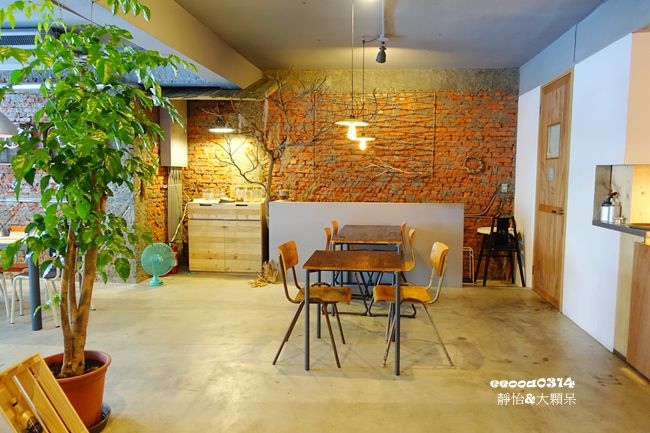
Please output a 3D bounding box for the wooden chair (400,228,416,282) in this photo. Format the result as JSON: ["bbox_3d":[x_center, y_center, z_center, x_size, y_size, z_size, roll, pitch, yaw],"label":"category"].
[{"bbox_3d":[0.683,0.531,4.457,0.486,0.846,0.557,1,6,7],"label":"wooden chair"}]

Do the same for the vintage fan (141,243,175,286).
[{"bbox_3d":[-2.089,0.603,5.413,0.410,0.530,0.280,-4,7,-36],"label":"vintage fan"}]

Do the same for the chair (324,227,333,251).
[{"bbox_3d":[0.229,0.527,4.517,0.486,0.846,0.557,1,6,7],"label":"chair"}]

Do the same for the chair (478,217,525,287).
[{"bbox_3d":[2.276,0.443,5.613,0.522,0.902,0.465,1,6,7],"label":"chair"}]

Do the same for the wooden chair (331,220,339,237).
[{"bbox_3d":[0.328,0.460,5.158,0.486,0.846,0.522,1,6,7],"label":"wooden chair"}]

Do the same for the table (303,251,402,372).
[{"bbox_3d":[0.233,0.699,3.307,0.694,0.750,0.651,1,6,7],"label":"table"}]

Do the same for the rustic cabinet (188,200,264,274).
[{"bbox_3d":[-1.351,0.285,6.171,1.053,0.970,0.423,1,6,7],"label":"rustic cabinet"}]

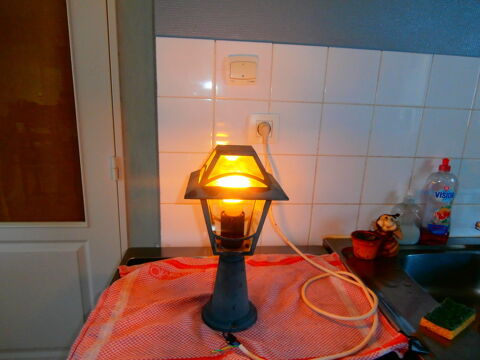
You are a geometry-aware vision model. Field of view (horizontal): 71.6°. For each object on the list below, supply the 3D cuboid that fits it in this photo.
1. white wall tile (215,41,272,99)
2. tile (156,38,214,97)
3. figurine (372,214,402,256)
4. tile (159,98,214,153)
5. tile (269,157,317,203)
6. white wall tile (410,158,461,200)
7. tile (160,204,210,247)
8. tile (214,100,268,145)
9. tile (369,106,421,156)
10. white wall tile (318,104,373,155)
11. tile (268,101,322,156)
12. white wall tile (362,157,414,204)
[{"bbox_3d":[0.007,-0.290,0.891,0.150,0.147,0.008,1,15,-6],"label":"white wall tile"},{"bbox_3d":[-0.138,-0.291,0.871,0.149,0.145,0.010,1,15,-6],"label":"tile"},{"bbox_3d":[0.418,0.155,0.953,0.072,0.112,0.065,3,15,4],"label":"figurine"},{"bbox_3d":[-0.148,-0.149,0.912,0.145,0.147,0.008,1,15,-6],"label":"tile"},{"bbox_3d":[0.146,-0.001,0.981,0.150,0.147,0.008,1,15,-6],"label":"tile"},{"bbox_3d":[0.599,0.005,1.030,0.150,0.147,0.008,1,15,-6],"label":"white wall tile"},{"bbox_3d":[-0.158,0.135,0.985,0.150,0.137,0.010,1,15,-6],"label":"tile"},{"bbox_3d":[0.005,-0.146,0.924,0.149,0.149,0.010,1,15,-6],"label":"tile"},{"bbox_3d":[0.454,-0.141,0.977,0.150,0.147,0.008,1,15,-6],"label":"tile"},{"bbox_3d":[0.302,-0.142,0.956,0.150,0.150,0.010,1,15,-6],"label":"white wall tile"},{"bbox_3d":[0.154,-0.144,0.939,0.149,0.149,0.010,1,15,-6],"label":"tile"},{"bbox_3d":[0.446,0.006,1.008,0.149,0.149,0.010,1,15,-6],"label":"white wall tile"}]

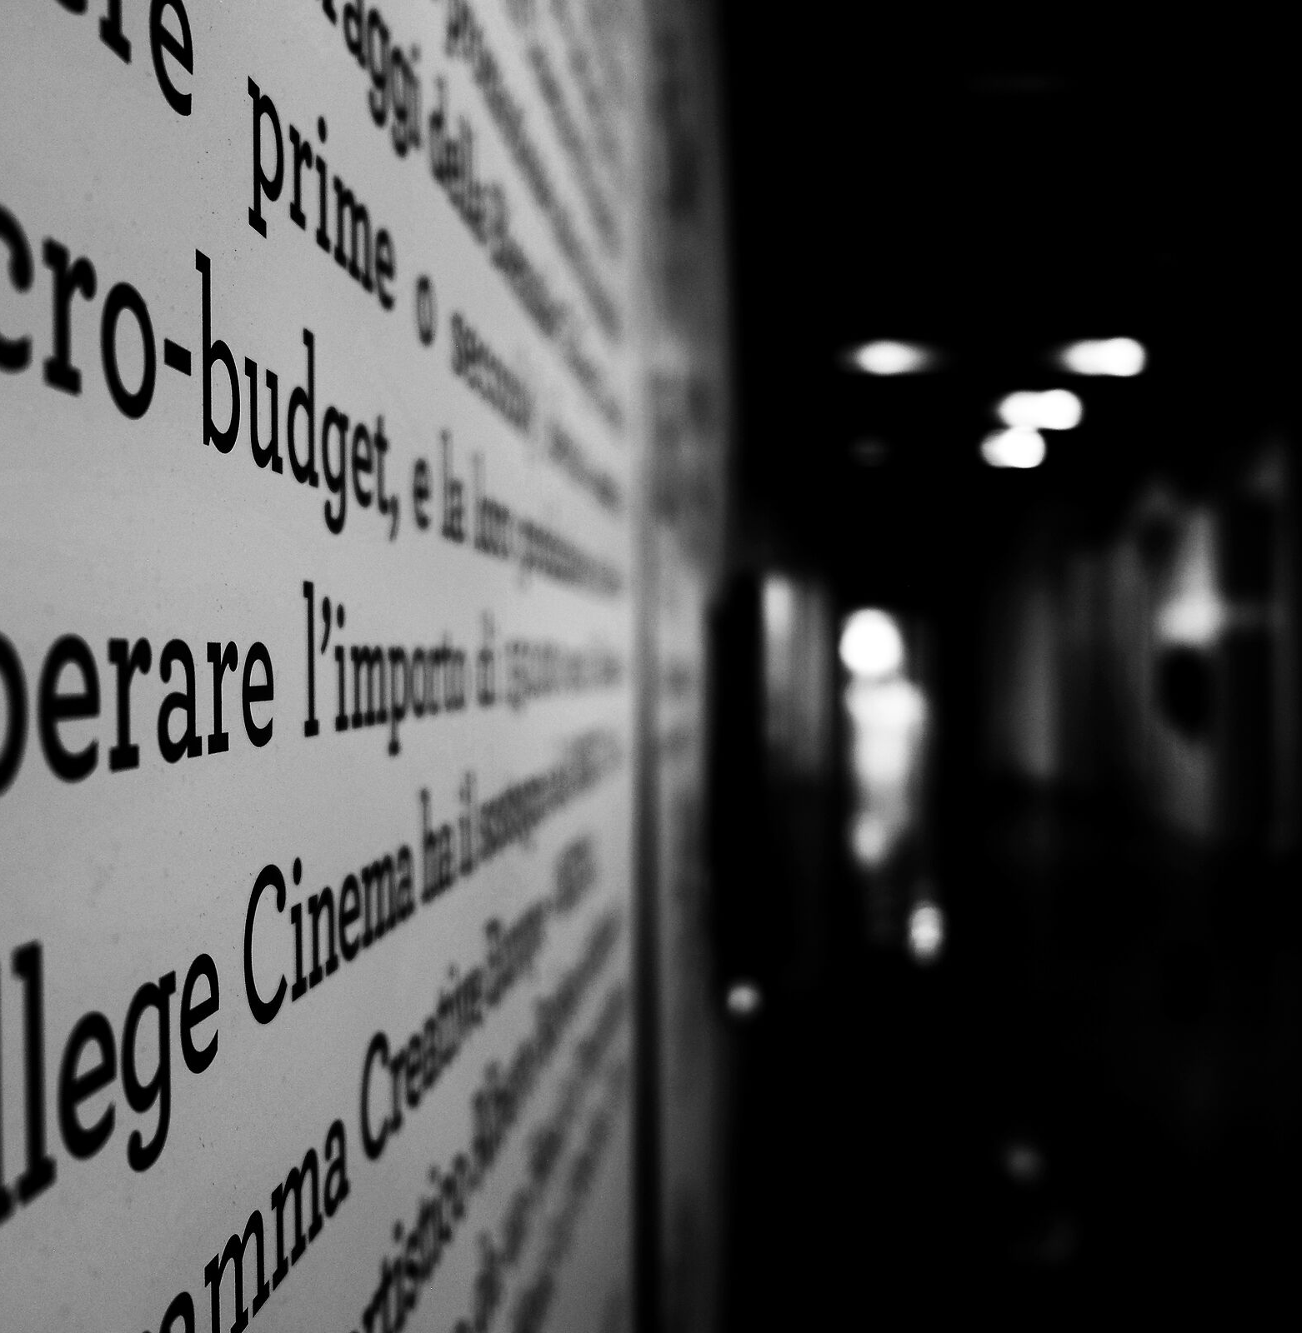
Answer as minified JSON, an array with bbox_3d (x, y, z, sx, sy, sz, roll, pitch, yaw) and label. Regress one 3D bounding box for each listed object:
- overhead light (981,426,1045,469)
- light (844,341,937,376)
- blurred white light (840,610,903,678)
[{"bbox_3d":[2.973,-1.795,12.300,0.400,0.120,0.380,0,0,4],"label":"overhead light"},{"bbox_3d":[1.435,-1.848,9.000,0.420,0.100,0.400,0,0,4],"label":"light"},{"bbox_3d":[2.653,-0.281,18.000,0.500,0.500,0.350,0,0,4],"label":"blurred white light"}]

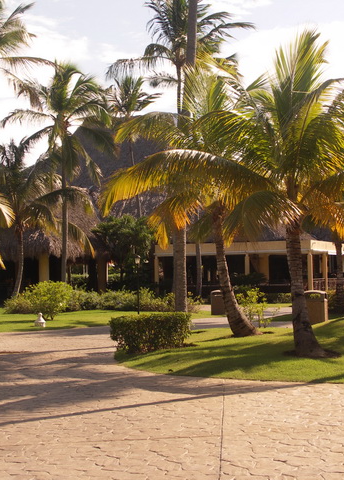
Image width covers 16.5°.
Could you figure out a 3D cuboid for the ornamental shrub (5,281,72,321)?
[{"bbox_3d":[-4.344,1.968,38.500,2.200,1.300,1.900,0,-2,0],"label":"ornamental shrub"}]

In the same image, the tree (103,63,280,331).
[{"bbox_3d":[0.438,-0.864,28.000,4.100,6.300,4.100,0,-2,0],"label":"tree"}]

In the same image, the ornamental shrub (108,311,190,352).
[{"bbox_3d":[-0.440,1.892,24.200,1.650,0.770,1.150,0,-2,0],"label":"ornamental shrub"}]

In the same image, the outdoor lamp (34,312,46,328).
[{"bbox_3d":[-3.445,2.117,31.000,0.300,0.420,0.300,0,-2,0],"label":"outdoor lamp"}]

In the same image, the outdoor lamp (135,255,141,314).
[{"bbox_3d":[-1.330,1.749,46.000,0.240,2.350,0.240,0,-2,0],"label":"outdoor lamp"}]

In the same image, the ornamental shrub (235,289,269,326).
[{"bbox_3d":[2.342,1.939,34.000,0.980,1.120,0.950,0,-2,0],"label":"ornamental shrub"}]

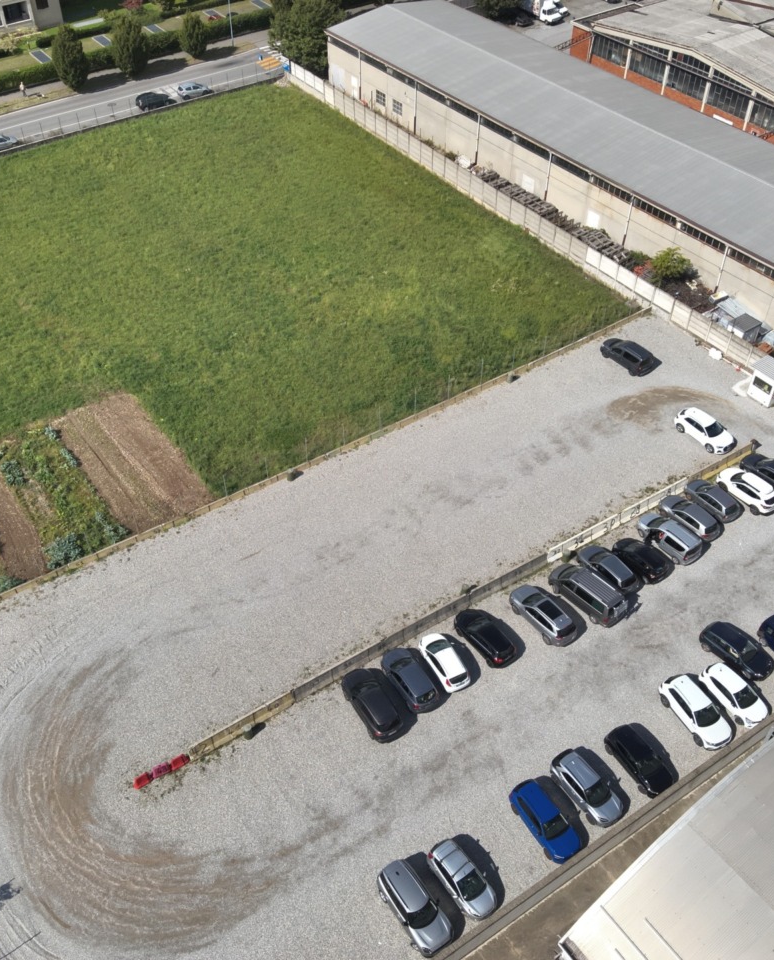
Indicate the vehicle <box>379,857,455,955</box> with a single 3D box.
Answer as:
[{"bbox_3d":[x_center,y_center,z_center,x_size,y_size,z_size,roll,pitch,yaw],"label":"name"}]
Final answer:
[{"bbox_3d":[1.295,19.707,41.181,1.828,1.569,4.332,-25,49,-25],"label":"vehicle"}]

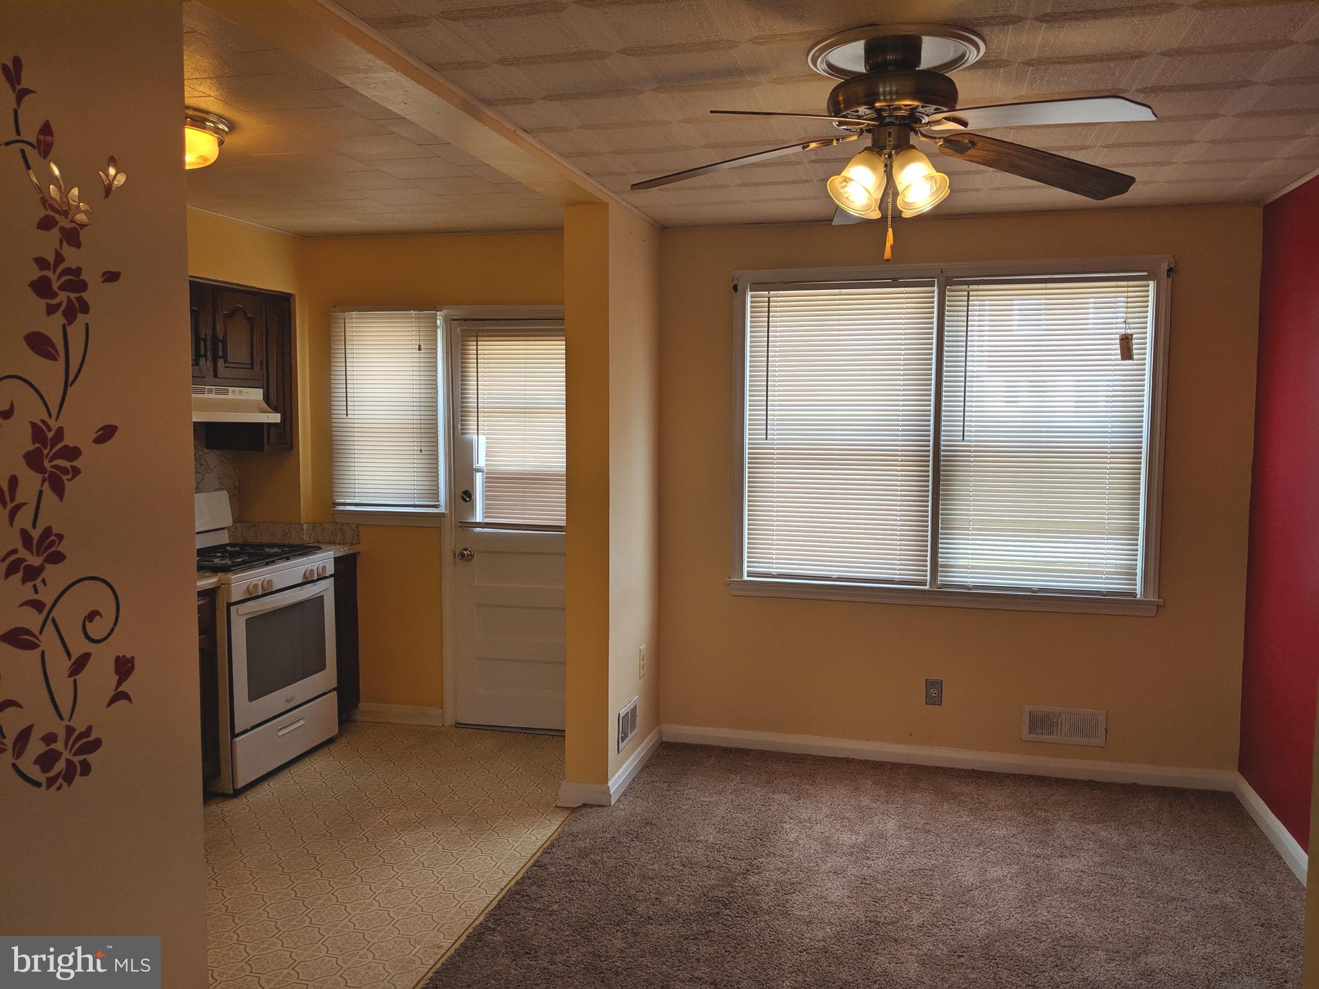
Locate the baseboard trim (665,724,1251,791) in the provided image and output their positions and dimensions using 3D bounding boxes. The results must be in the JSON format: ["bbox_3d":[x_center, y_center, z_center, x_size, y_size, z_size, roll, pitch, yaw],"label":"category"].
[{"bbox_3d":[1.226,1.180,4.646,2.498,0.091,0.020,1,5,15],"label":"baseboard trim"}]

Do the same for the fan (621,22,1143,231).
[{"bbox_3d":[0.532,-0.828,2.429,1.285,0.410,1.225,1,5,15],"label":"fan"}]

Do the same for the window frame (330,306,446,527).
[{"bbox_3d":[-1.371,-0.397,5.202,0.634,1.107,0.080,1,5,15],"label":"window frame"}]

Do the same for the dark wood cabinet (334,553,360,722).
[{"bbox_3d":[-1.897,0.739,5.266,0.615,0.872,0.325,1,5,15],"label":"dark wood cabinet"}]

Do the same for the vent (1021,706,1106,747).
[{"bbox_3d":[1.764,1.011,4.487,0.348,0.164,0.022,1,5,15],"label":"vent"}]

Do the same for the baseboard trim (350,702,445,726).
[{"bbox_3d":[-1.337,1.133,5.322,0.490,0.092,0.020,1,5,15],"label":"baseboard trim"}]

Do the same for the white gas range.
[{"bbox_3d":[-1.984,0.619,4.705,0.725,1.204,0.765,1,5,15],"label":"white gas range"}]

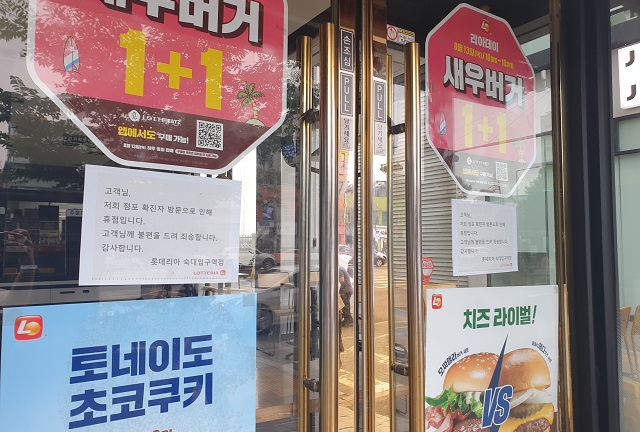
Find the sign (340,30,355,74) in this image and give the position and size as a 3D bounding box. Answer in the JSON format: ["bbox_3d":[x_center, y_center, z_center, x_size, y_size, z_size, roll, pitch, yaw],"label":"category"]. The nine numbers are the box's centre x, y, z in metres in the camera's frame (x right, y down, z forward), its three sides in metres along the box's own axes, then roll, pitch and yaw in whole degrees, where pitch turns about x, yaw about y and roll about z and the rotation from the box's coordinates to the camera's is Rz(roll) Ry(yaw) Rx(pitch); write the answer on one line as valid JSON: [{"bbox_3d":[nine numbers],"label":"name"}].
[{"bbox_3d":[0.067,-0.404,1.174,0.041,0.103,0.010,1,-3,-34],"label":"sign"}]

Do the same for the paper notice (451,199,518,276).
[{"bbox_3d":[0.497,0.066,1.428,0.297,0.210,0.010,1,-3,-32],"label":"paper notice"}]

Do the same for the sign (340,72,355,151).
[{"bbox_3d":[0.066,-0.253,1.168,0.038,0.189,0.010,1,-3,-34],"label":"sign"}]

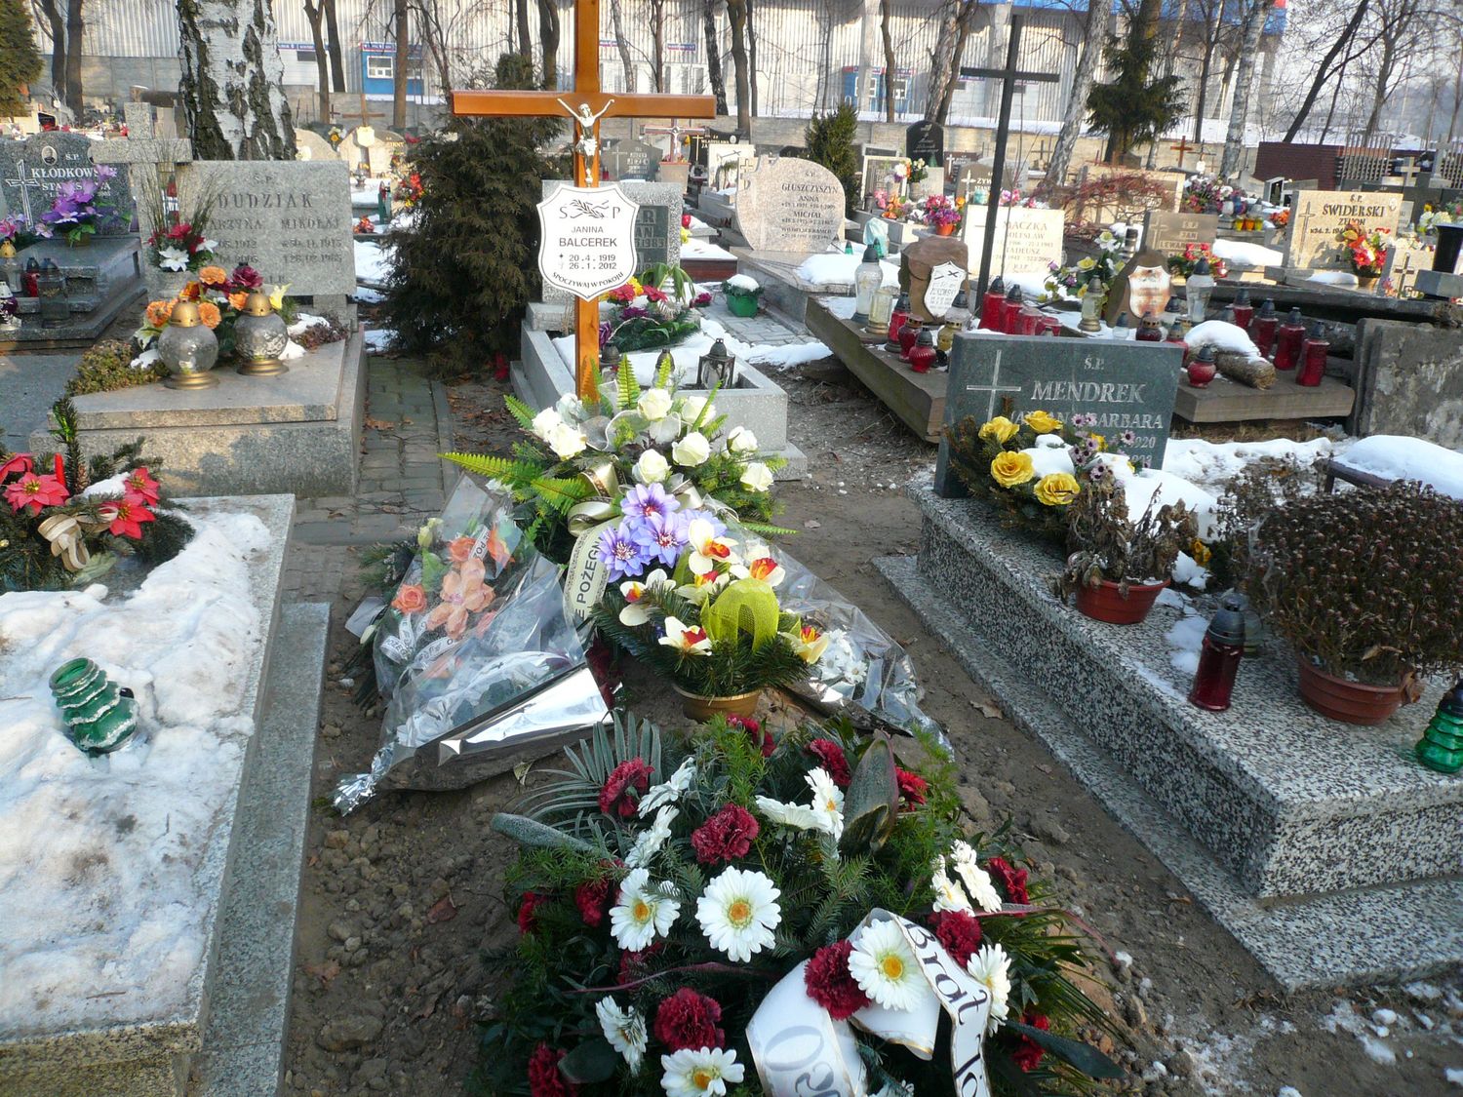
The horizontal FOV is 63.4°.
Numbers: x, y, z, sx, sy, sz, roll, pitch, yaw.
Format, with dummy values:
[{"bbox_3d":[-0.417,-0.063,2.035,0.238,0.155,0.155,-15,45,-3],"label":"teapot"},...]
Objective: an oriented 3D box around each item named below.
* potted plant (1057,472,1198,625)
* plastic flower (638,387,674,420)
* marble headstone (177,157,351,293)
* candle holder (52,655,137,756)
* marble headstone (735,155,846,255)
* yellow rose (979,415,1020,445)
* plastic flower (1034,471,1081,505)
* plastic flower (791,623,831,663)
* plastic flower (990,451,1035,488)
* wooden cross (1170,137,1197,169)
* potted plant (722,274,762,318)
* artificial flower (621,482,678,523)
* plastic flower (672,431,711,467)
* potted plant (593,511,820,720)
[{"bbox_3d":[0.950,-0.010,2.832,0.300,0.320,0.270,-4,23,-15],"label":"potted plant"},{"bbox_3d":[-0.197,-0.377,3.082,0.086,0.082,0.080,-3,-3,-15],"label":"plastic flower"},{"bbox_3d":[-2.146,-1.496,5.526,0.735,0.615,0.090,-3,22,-15],"label":"marble headstone"},{"bbox_3d":[-1.010,0.250,1.878,0.108,0.135,0.108,-29,29,-19],"label":"candle holder"},{"bbox_3d":[0.454,-2.694,9.252,0.878,0.712,0.100,-3,23,-15],"label":"marble headstone"},{"bbox_3d":[0.809,-0.354,3.572,0.120,0.070,0.120,-2,41,15],"label":"yellow rose"},{"bbox_3d":[0.858,-0.157,3.124,0.112,0.080,0.075,9,23,15],"label":"plastic flower"},{"bbox_3d":[0.177,0.212,2.641,0.087,0.080,0.065,4,22,4],"label":"plastic flower"},{"bbox_3d":[0.769,-0.217,3.238,0.115,0.090,0.075,8,23,13],"label":"plastic flower"},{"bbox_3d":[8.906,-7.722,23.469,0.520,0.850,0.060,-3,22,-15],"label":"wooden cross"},{"bbox_3d":[0.066,-1.579,7.324,0.240,0.250,0.240,-4,23,-15],"label":"potted plant"},{"bbox_3d":[-0.183,-0.101,2.650,0.130,0.055,0.130,1,64,-4],"label":"artificial flower"},{"bbox_3d":[-0.105,-0.261,3.110,0.100,0.085,0.085,2,22,-2],"label":"plastic flower"},{"bbox_3d":[-0.065,0.144,2.741,0.460,0.370,0.360,-3,23,-15],"label":"potted plant"}]

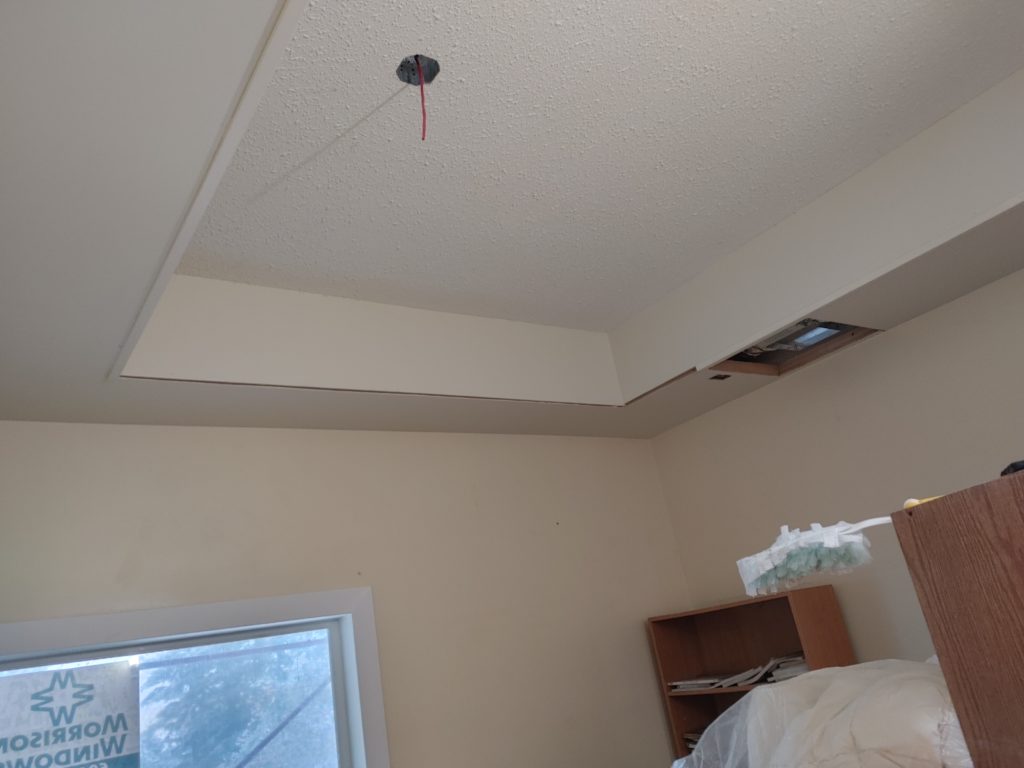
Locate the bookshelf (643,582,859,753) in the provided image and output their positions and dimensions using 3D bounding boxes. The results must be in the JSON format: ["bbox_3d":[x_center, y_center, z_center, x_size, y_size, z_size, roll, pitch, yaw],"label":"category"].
[{"bbox_3d":[1.123,1.743,3.071,0.300,1.700,0.770,4,-24,-37],"label":"bookshelf"}]

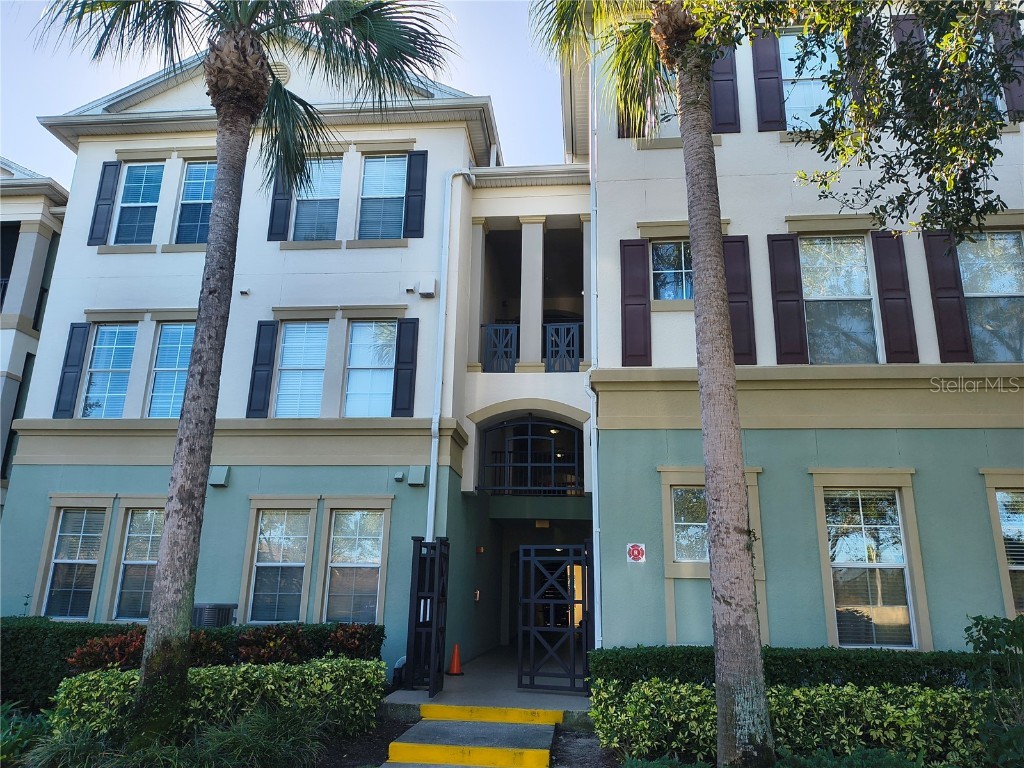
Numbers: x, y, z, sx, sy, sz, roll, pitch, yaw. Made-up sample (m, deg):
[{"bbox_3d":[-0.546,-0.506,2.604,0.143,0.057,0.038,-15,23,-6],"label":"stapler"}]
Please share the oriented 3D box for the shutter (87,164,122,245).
[{"bbox_3d":[-7.616,-3.377,13.864,0.362,1.752,0.050,0,-16,5],"label":"shutter"}]

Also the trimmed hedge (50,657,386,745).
[{"bbox_3d":[-3.034,3.434,8.089,3.250,0.730,0.900,2,-16,-3],"label":"trimmed hedge"}]

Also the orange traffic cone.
[{"bbox_3d":[-0.869,4.280,11.540,0.285,0.460,0.285,0,-16,5],"label":"orange traffic cone"}]

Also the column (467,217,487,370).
[{"bbox_3d":[-0.647,-1.670,14.378,0.270,3.189,0.520,0,-16,5],"label":"column"}]

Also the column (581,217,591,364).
[{"bbox_3d":[1.519,-1.825,14.717,0.278,3.233,0.380,0,-16,5],"label":"column"}]

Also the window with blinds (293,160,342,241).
[{"bbox_3d":[-3.666,-3.491,14.020,0.881,1.768,0.110,0,-16,5],"label":"window with blinds"}]

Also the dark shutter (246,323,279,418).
[{"bbox_3d":[-4.431,-0.272,13.121,0.374,1.798,0.050,0,-16,5],"label":"dark shutter"}]

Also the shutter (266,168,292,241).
[{"bbox_3d":[-4.213,-3.433,13.579,0.370,1.768,0.050,0,-16,5],"label":"shutter"}]

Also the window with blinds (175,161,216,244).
[{"bbox_3d":[-5.738,-3.372,13.805,0.860,1.736,0.100,0,-16,5],"label":"window with blinds"}]

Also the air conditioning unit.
[{"bbox_3d":[-4.834,3.804,11.307,0.800,0.850,0.800,0,-16,5],"label":"air conditioning unit"}]

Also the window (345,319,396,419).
[{"bbox_3d":[-2.389,-0.256,12.615,0.818,1.721,0.100,0,-16,5],"label":"window"}]

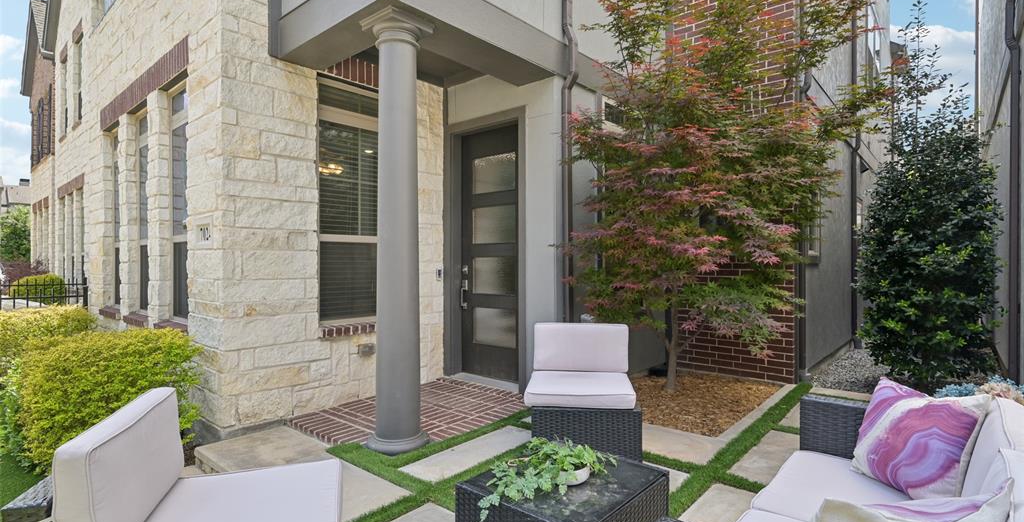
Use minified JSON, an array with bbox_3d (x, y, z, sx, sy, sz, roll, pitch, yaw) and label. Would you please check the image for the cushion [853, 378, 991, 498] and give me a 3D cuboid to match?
[{"bbox_3d":[1.375,0.605,1.665,0.150,0.410,0.420,23,-6,-14],"label":"cushion"}]

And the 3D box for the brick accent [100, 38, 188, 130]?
[{"bbox_3d":[-3.596,-1.601,4.687,3.020,0.250,0.110,0,0,40],"label":"brick accent"}]

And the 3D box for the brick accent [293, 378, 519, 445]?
[{"bbox_3d":[-0.724,1.262,3.962,1.300,0.090,1.630,0,1,40],"label":"brick accent"}]

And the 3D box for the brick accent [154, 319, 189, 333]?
[{"bbox_3d":[-2.761,0.566,3.993,0.890,0.100,0.120,0,0,40],"label":"brick accent"}]

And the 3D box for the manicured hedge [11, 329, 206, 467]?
[{"bbox_3d":[-2.971,1.029,3.542,1.300,0.920,0.850,0,1,40],"label":"manicured hedge"}]

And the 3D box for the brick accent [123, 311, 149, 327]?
[{"bbox_3d":[-3.589,0.569,4.686,0.860,0.100,0.120,0,0,40],"label":"brick accent"}]

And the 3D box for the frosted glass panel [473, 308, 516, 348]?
[{"bbox_3d":[-0.169,0.651,4.744,0.575,0.370,0.025,0,1,40],"label":"frosted glass panel"}]

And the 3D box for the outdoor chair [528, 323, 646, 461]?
[{"bbox_3d":[0.460,0.828,3.180,0.665,0.735,0.710,0,0,6],"label":"outdoor chair"}]

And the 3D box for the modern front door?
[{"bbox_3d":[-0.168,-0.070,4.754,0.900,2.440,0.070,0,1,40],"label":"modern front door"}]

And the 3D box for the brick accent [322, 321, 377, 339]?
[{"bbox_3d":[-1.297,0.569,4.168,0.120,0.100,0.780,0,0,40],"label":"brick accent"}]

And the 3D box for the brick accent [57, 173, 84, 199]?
[{"bbox_3d":[-9.359,-1.565,10.302,3.100,0.250,0.130,0,1,40],"label":"brick accent"}]

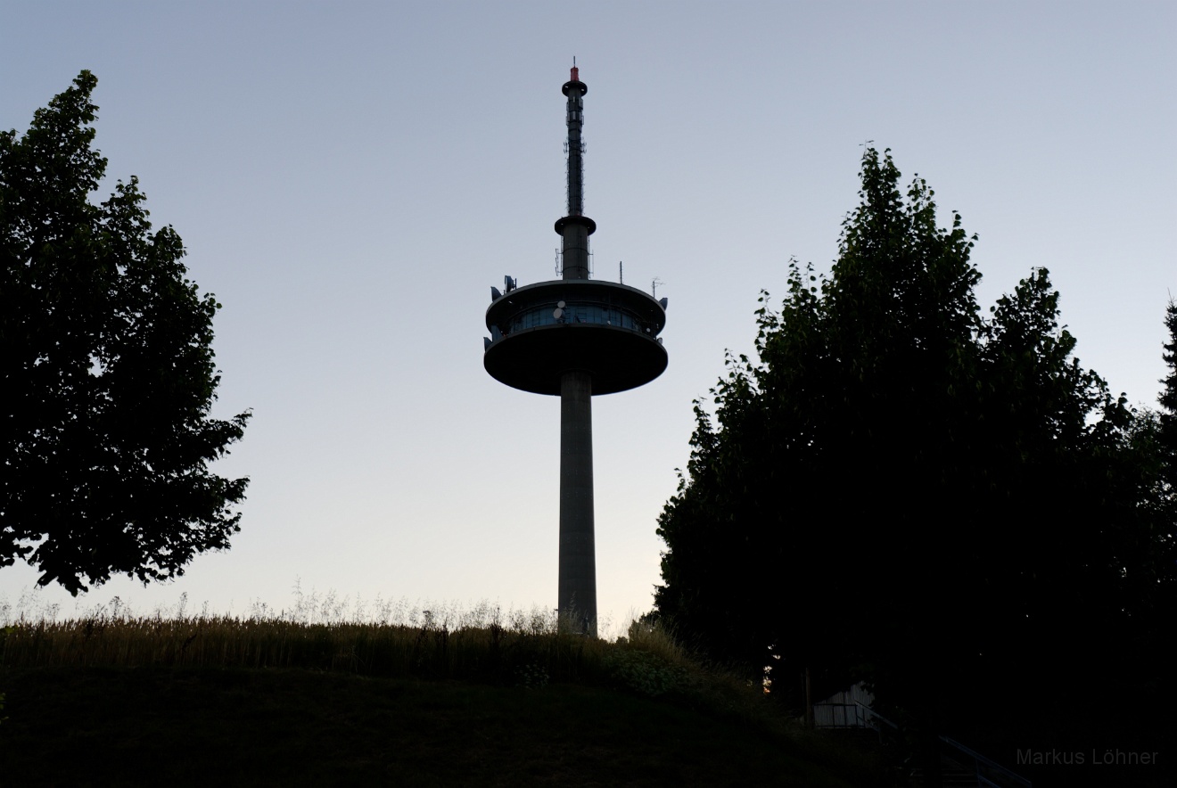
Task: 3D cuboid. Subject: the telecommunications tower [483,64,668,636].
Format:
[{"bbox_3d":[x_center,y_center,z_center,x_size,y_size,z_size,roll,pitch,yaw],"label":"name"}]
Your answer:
[{"bbox_3d":[-2.297,-13.152,221.821,34.230,117.010,34.230,-1,-21,0],"label":"telecommunications tower"}]

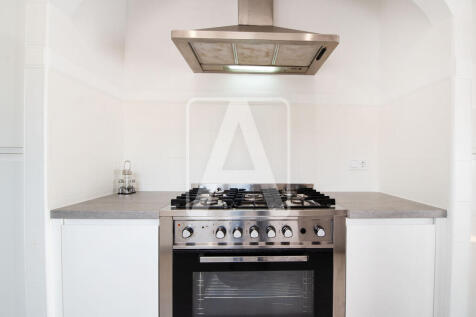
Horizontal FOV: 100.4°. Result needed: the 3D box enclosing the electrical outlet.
[{"bbox_3d":[0.951,0.055,1.550,0.142,0.080,0.014,0,0,1],"label":"electrical outlet"}]

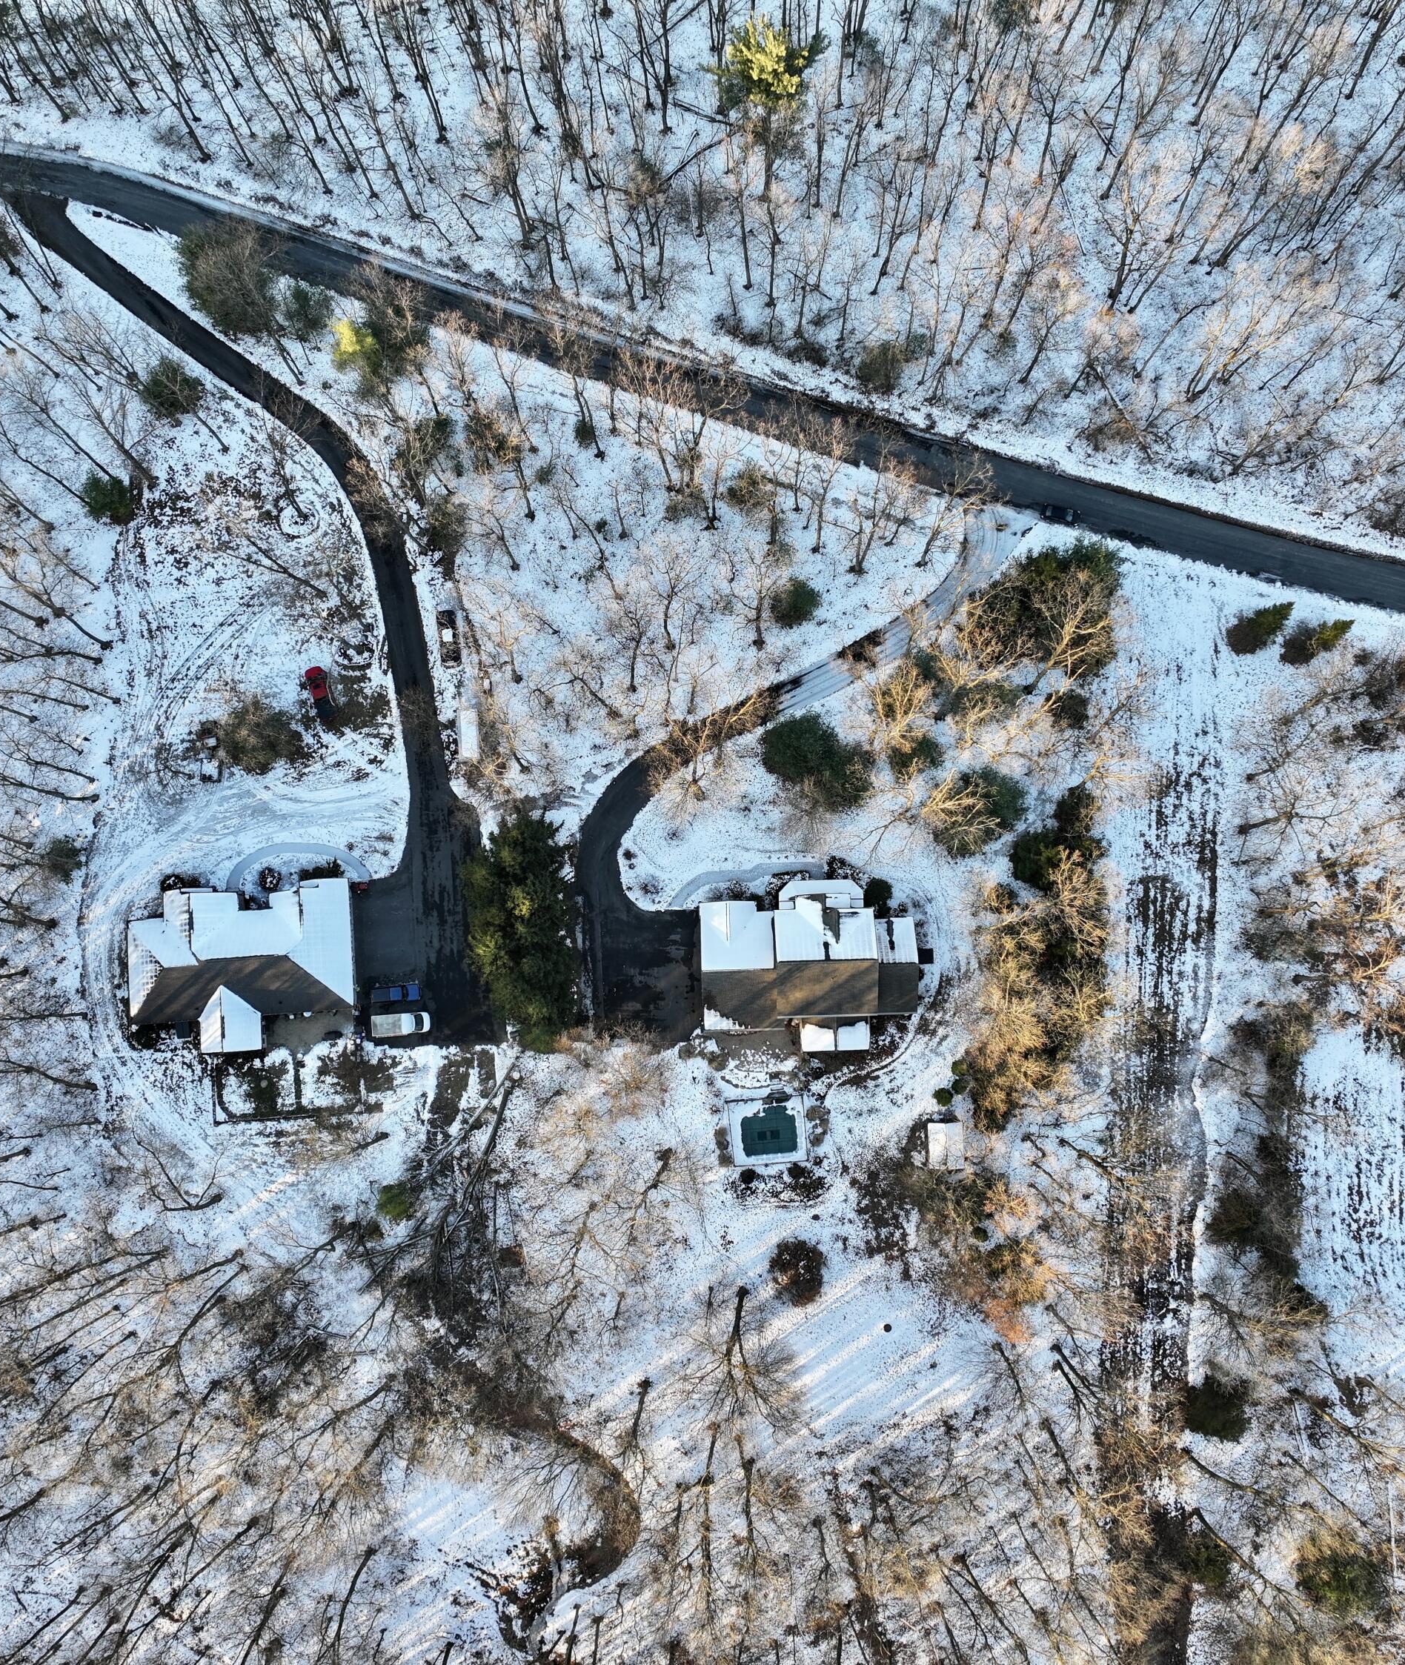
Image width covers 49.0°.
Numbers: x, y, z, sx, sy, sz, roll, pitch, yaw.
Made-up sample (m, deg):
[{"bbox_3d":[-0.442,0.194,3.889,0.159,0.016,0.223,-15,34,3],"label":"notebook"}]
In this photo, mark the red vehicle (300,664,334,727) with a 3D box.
[{"bbox_3d":[-39.160,-14.070,157.460,1.950,1.800,5.700,-19,85,-1],"label":"red vehicle"}]

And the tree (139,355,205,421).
[{"bbox_3d":[-54.680,-44.820,158.380,6.200,9.000,6.200,0,85,1],"label":"tree"}]

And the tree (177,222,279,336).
[{"bbox_3d":[-47.780,-54.520,156.180,8.600,15.000,8.600,0,85,1],"label":"tree"}]

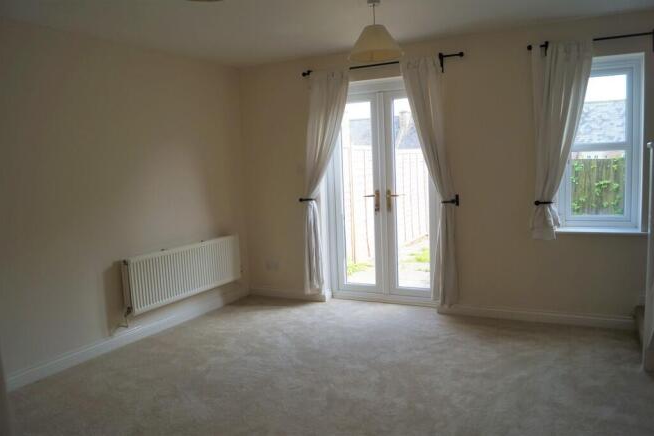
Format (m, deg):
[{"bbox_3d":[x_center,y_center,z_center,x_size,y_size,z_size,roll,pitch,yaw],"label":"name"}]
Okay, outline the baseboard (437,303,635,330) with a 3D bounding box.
[{"bbox_3d":[1.635,0.798,3.987,1.534,0.090,0.018,0,6,28],"label":"baseboard"}]

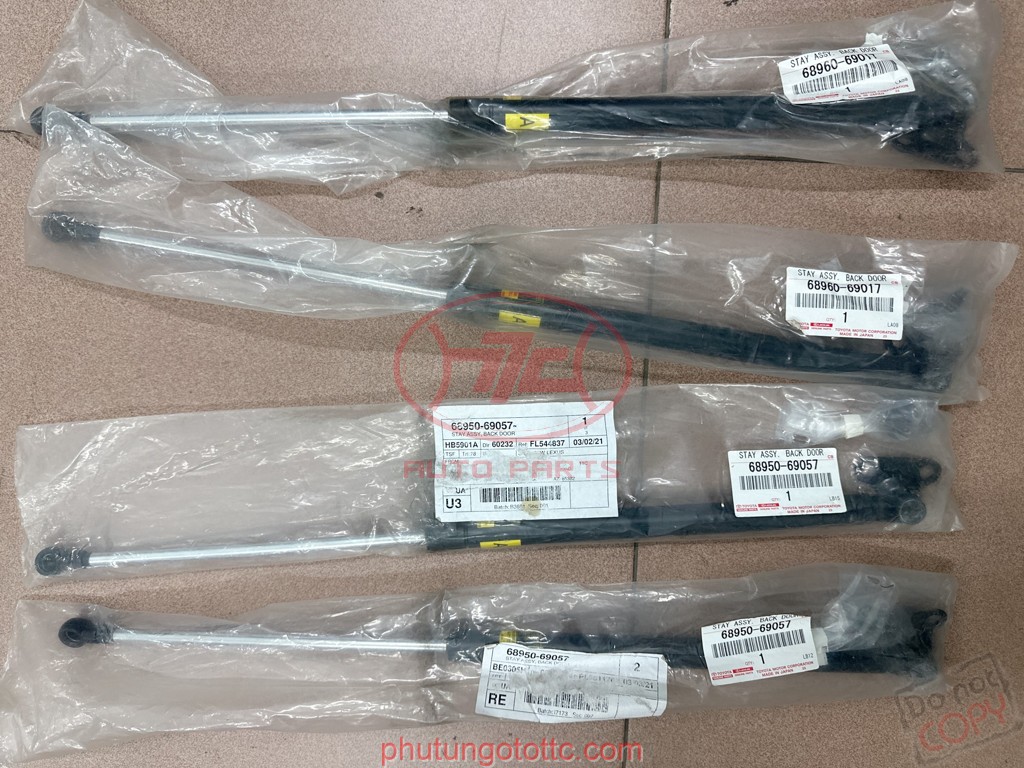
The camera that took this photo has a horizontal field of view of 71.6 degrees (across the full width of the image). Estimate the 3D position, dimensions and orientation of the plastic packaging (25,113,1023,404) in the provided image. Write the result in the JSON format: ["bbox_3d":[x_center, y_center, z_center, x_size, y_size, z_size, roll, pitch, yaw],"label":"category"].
[{"bbox_3d":[0.006,-0.086,0.485,0.674,0.038,0.114,8,95,-1],"label":"plastic packaging"}]

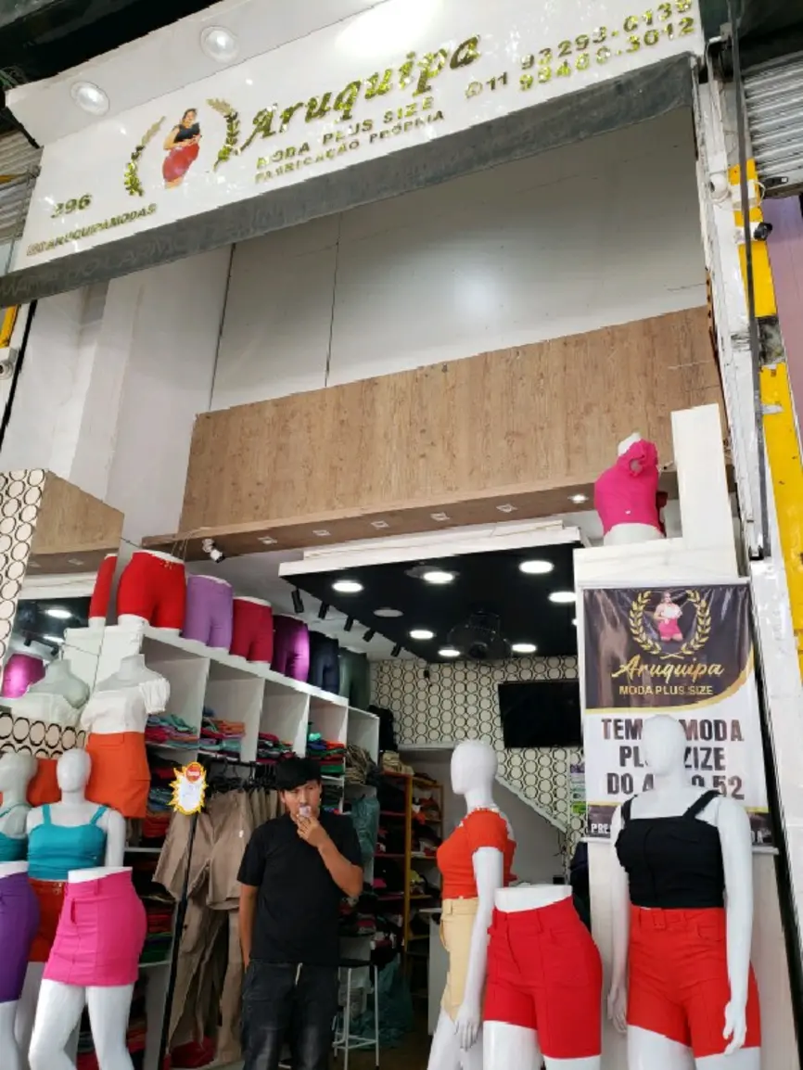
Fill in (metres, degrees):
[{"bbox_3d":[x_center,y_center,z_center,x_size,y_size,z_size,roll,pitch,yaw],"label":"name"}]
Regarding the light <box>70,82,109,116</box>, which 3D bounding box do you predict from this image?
[{"bbox_3d":[-1.768,-2.487,4.571,0.214,0.050,0.214,2,-20,1],"label":"light"}]

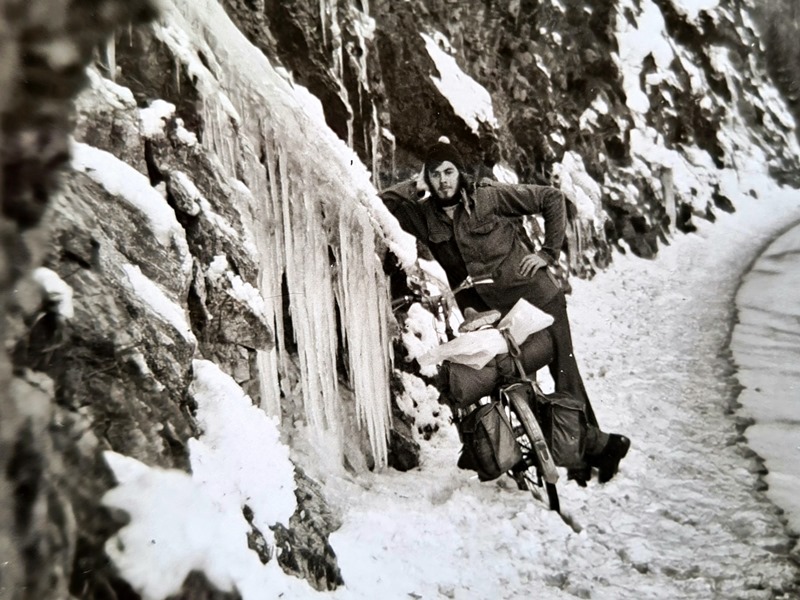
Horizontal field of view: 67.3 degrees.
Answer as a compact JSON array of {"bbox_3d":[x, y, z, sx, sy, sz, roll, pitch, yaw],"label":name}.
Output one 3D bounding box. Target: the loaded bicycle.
[{"bbox_3d":[0.460,0.475,3.220,0.620,1.050,1.760,-21,9,-6],"label":"loaded bicycle"}]

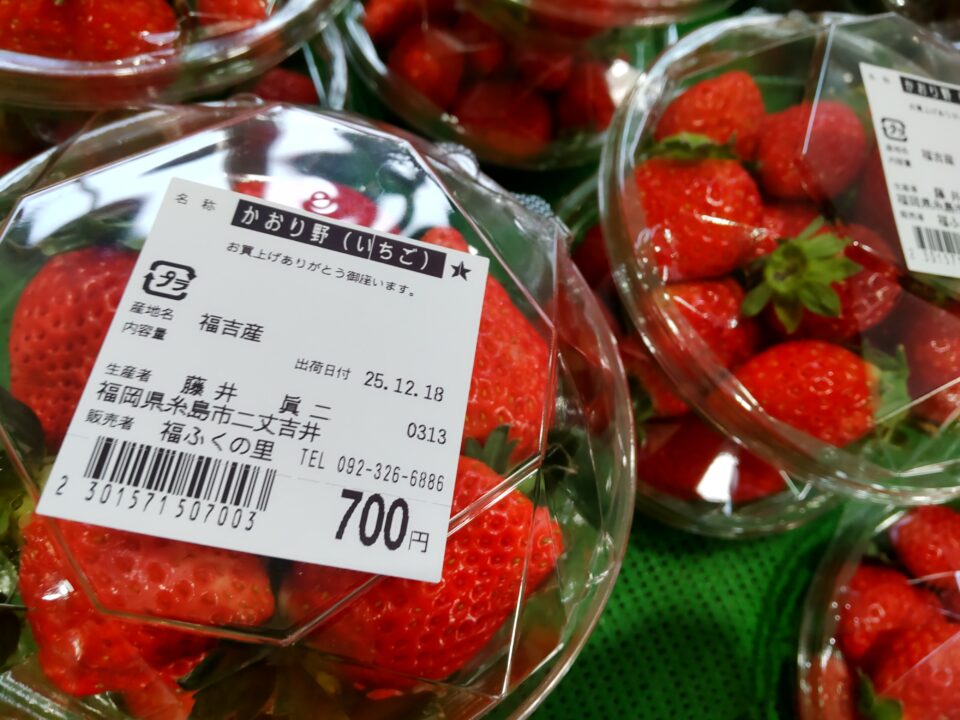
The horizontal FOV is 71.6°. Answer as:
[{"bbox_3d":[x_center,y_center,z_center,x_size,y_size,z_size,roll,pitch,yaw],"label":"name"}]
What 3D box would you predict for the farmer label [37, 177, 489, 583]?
[{"bbox_3d":[-0.028,0.001,0.104,0.055,0.001,0.056,12,66,-9],"label":"farmer label"}]

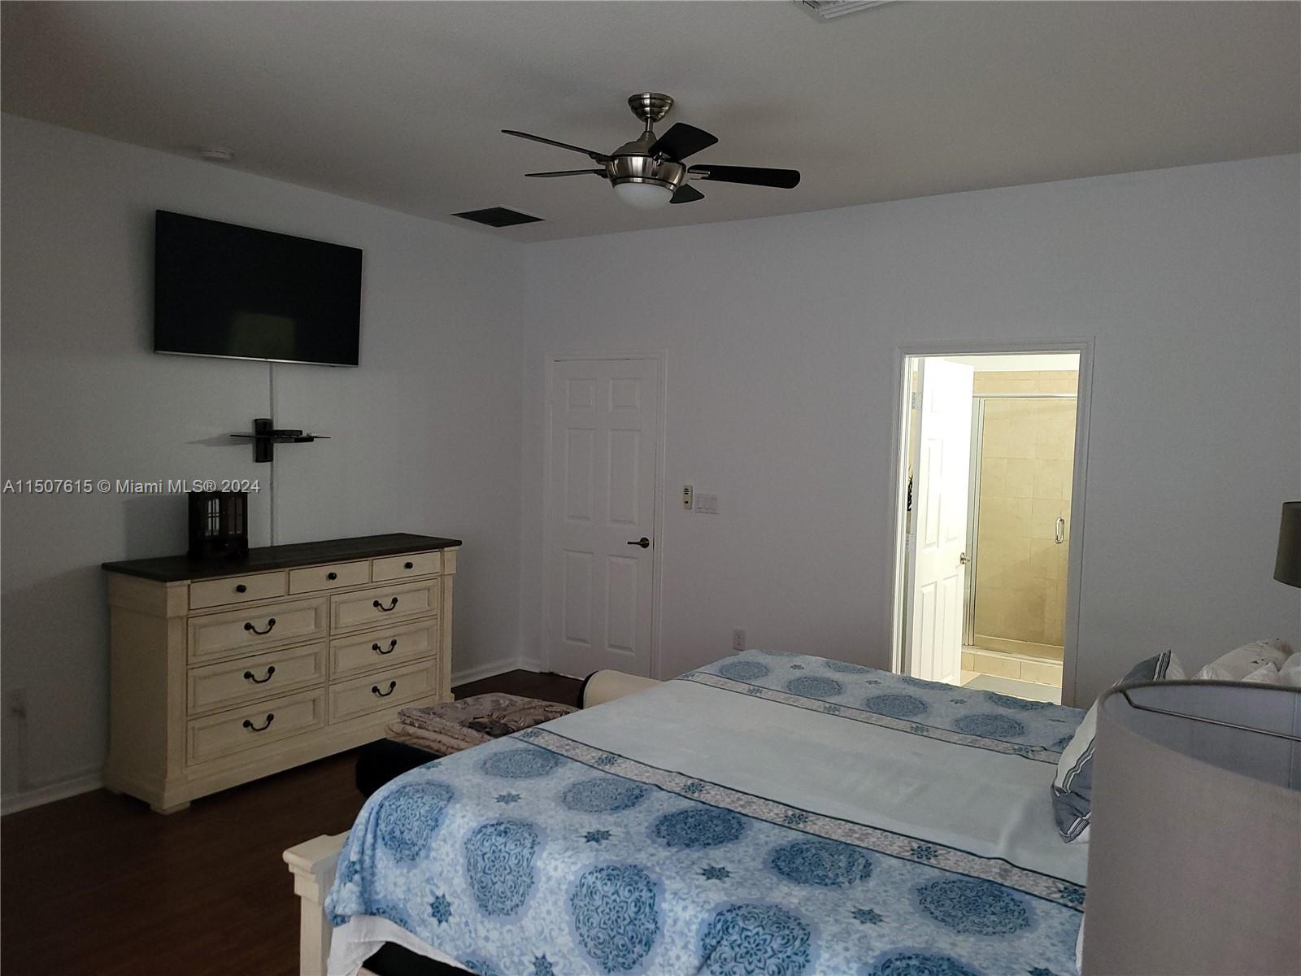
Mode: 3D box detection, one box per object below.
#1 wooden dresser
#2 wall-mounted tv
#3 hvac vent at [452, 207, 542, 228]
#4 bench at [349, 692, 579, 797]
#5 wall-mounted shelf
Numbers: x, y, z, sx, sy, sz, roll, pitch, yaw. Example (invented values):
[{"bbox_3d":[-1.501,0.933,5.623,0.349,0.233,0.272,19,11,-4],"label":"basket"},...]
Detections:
[{"bbox_3d":[-1.713,0.807,4.815,0.481,1.000,1.658,4,5,35],"label":"wooden dresser"},{"bbox_3d":[-1.884,-0.932,4.773,0.065,0.632,1.113,7,6,34],"label":"wall-mounted tv"},{"bbox_3d":[-0.871,-1.536,5.600,0.390,0.030,0.390,4,5,34],"label":"hvac vent"},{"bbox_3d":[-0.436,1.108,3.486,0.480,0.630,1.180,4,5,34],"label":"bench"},{"bbox_3d":[-1.815,-0.225,4.769,0.280,0.215,0.390,4,5,34],"label":"wall-mounted shelf"}]

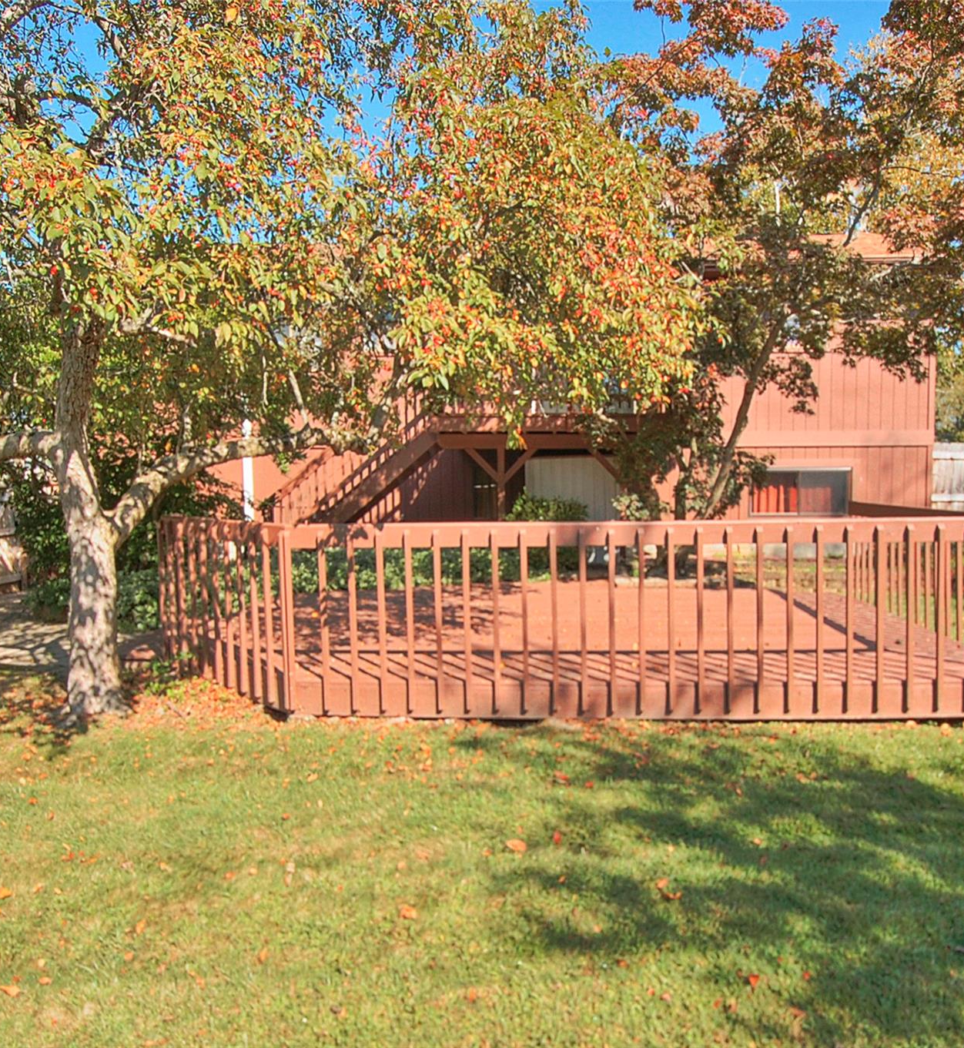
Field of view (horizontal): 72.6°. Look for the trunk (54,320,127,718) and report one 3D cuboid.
[{"bbox_3d":[-2.356,-0.027,3.950,0.340,2.320,0.330,-2,4,-31],"label":"trunk"}]

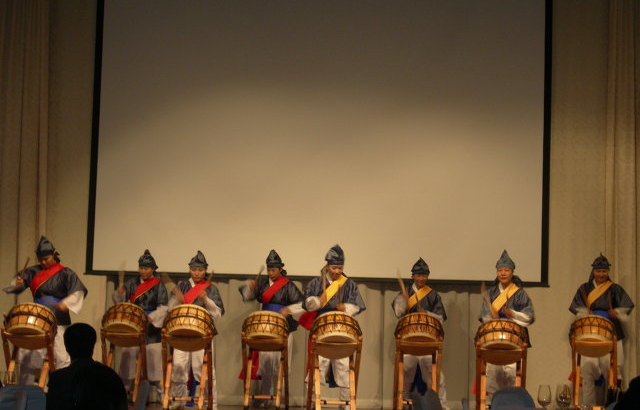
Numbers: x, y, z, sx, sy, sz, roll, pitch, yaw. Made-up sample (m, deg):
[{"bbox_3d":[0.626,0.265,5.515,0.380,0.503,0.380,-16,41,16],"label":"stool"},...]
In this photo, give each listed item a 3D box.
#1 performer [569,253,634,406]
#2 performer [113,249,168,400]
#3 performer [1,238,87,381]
[{"bbox_3d":[3.115,1.437,18.826,0.710,1.803,0.500,1,-5,8],"label":"performer"},{"bbox_3d":[-1.942,1.320,18.400,0.550,1.670,0.500,1,-5,11],"label":"performer"},{"bbox_3d":[-2.770,1.164,17.100,0.750,1.710,0.520,1,-5,12],"label":"performer"}]

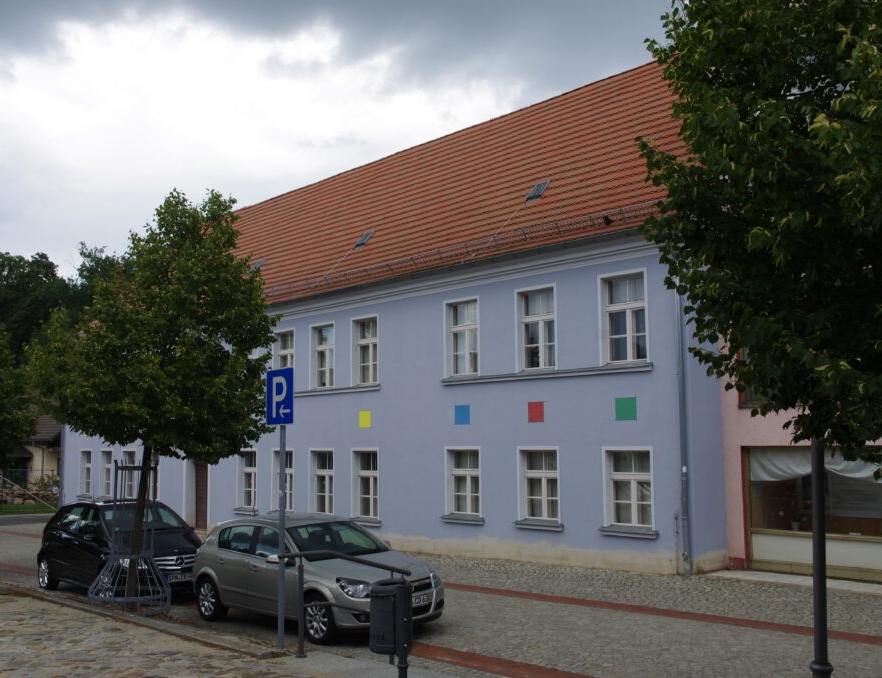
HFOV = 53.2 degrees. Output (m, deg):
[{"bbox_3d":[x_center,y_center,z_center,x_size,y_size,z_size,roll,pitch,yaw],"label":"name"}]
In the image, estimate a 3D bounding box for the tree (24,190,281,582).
[{"bbox_3d":[-4.522,0.938,13.846,3.850,6.450,3.850,2,-7,-19],"label":"tree"}]

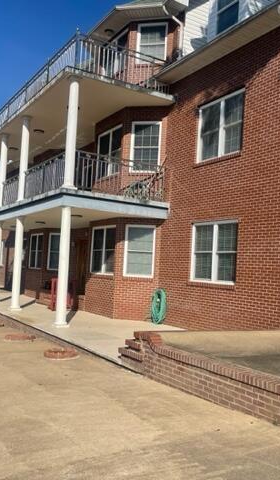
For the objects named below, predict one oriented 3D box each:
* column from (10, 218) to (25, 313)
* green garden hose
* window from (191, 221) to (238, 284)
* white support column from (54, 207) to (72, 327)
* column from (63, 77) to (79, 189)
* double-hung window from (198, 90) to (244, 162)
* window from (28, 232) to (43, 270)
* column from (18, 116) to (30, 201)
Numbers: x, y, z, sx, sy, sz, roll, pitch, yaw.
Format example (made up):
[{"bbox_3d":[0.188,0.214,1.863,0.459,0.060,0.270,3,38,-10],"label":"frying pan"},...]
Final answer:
[{"bbox_3d":[-4.047,0.780,15.916,0.290,2.990,0.290,5,-4,-29],"label":"column"},{"bbox_3d":[0.518,1.843,13.324,0.560,0.960,0.190,0,-5,45],"label":"green garden hose"},{"bbox_3d":[1.783,0.309,11.712,0.120,1.520,1.780,5,-4,-29],"label":"window"},{"bbox_3d":[-1.900,0.656,12.037,0.280,2.950,0.280,5,-4,-30],"label":"white support column"},{"bbox_3d":[-1.721,-2.766,12.351,0.290,2.915,0.290,5,-4,-29],"label":"column"},{"bbox_3d":[1.980,-2.755,11.842,0.120,1.490,1.650,5,-4,-30],"label":"double-hung window"},{"bbox_3d":[-4.483,0.478,20.848,0.120,1.500,1.650,5,-4,-30],"label":"window"},{"bbox_3d":[-3.930,-2.726,16.249,0.290,2.836,0.290,5,-4,-29],"label":"column"}]

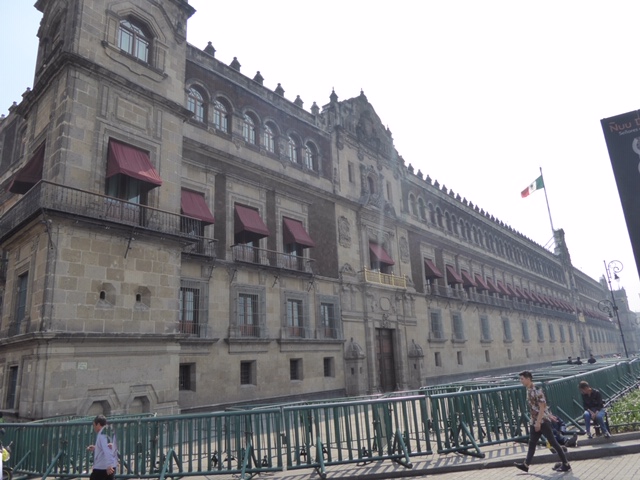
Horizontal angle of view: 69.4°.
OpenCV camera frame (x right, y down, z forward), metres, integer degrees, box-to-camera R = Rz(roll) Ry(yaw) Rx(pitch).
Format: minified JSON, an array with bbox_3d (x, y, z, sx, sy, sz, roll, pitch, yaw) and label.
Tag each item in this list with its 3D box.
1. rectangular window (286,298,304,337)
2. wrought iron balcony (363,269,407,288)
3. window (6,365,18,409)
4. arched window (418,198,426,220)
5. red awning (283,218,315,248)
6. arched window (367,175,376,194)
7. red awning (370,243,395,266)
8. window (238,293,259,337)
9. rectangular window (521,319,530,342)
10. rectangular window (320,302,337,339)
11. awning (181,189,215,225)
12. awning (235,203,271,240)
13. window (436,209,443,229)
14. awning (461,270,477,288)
[{"bbox_3d":[-1.451,4.916,28.570,0.250,2.300,1.420,-15,-19,36],"label":"rectangular window"},{"bbox_3d":[4.738,2.945,34.731,0.650,0.970,5.710,-15,-19,36],"label":"wrought iron balcony"},{"bbox_3d":[-11.284,5.440,17.021,0.920,1.450,0.200,-15,-19,39],"label":"window"},{"bbox_3d":[9.572,-2.855,44.124,0.320,2.148,1.334,-15,-19,36],"label":"arched window"},{"bbox_3d":[-1.361,-0.472,29.539,1.070,1.820,1.750,-14,-19,37],"label":"red awning"},{"bbox_3d":[4.445,-4.710,39.506,0.300,1.800,1.100,-15,-19,36],"label":"arched window"},{"bbox_3d":[4.826,1.134,35.899,0.850,1.750,2.120,-16,-19,36],"label":"red awning"},{"bbox_3d":[-3.879,4.065,24.744,0.300,2.245,1.362,-16,-19,36],"label":"window"},{"bbox_3d":[29.489,13.045,66.241,0.300,2.850,2.200,-15,-19,36],"label":"rectangular window"},{"bbox_3d":[0.569,5.283,30.157,0.300,2.208,1.380,-16,-19,36],"label":"rectangular window"},{"bbox_3d":[-6.352,-1.839,23.788,0.900,1.900,1.800,-15,-19,36],"label":"awning"},{"bbox_3d":[-3.902,-1.124,26.493,1.000,1.800,1.810,-14,-19,37],"label":"awning"},{"bbox_3d":[12.871,-2.291,49.970,0.300,2.200,1.100,-15,-19,36],"label":"window"},{"bbox_3d":[16.937,4.469,52.141,0.900,1.850,1.750,-15,-19,36],"label":"awning"}]

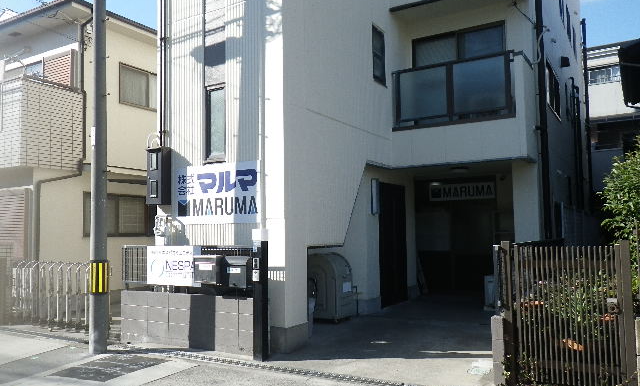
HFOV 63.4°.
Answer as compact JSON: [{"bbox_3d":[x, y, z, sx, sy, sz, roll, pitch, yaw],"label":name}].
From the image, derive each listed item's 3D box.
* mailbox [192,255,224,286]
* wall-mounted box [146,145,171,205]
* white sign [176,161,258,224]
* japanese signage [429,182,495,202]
[{"bbox_3d":[-1.419,0.972,6.601,0.375,0.355,0.135,-3,-5,30],"label":"mailbox"},{"bbox_3d":[-2.320,-0.227,7.468,0.290,0.790,0.190,-3,-5,30],"label":"wall-mounted box"},{"bbox_3d":[-1.396,0.018,6.992,1.472,0.814,0.040,-3,-5,30],"label":"white sign"},{"bbox_3d":[3.067,-0.022,11.182,1.416,0.361,0.060,-3,-5,30],"label":"japanese signage"}]

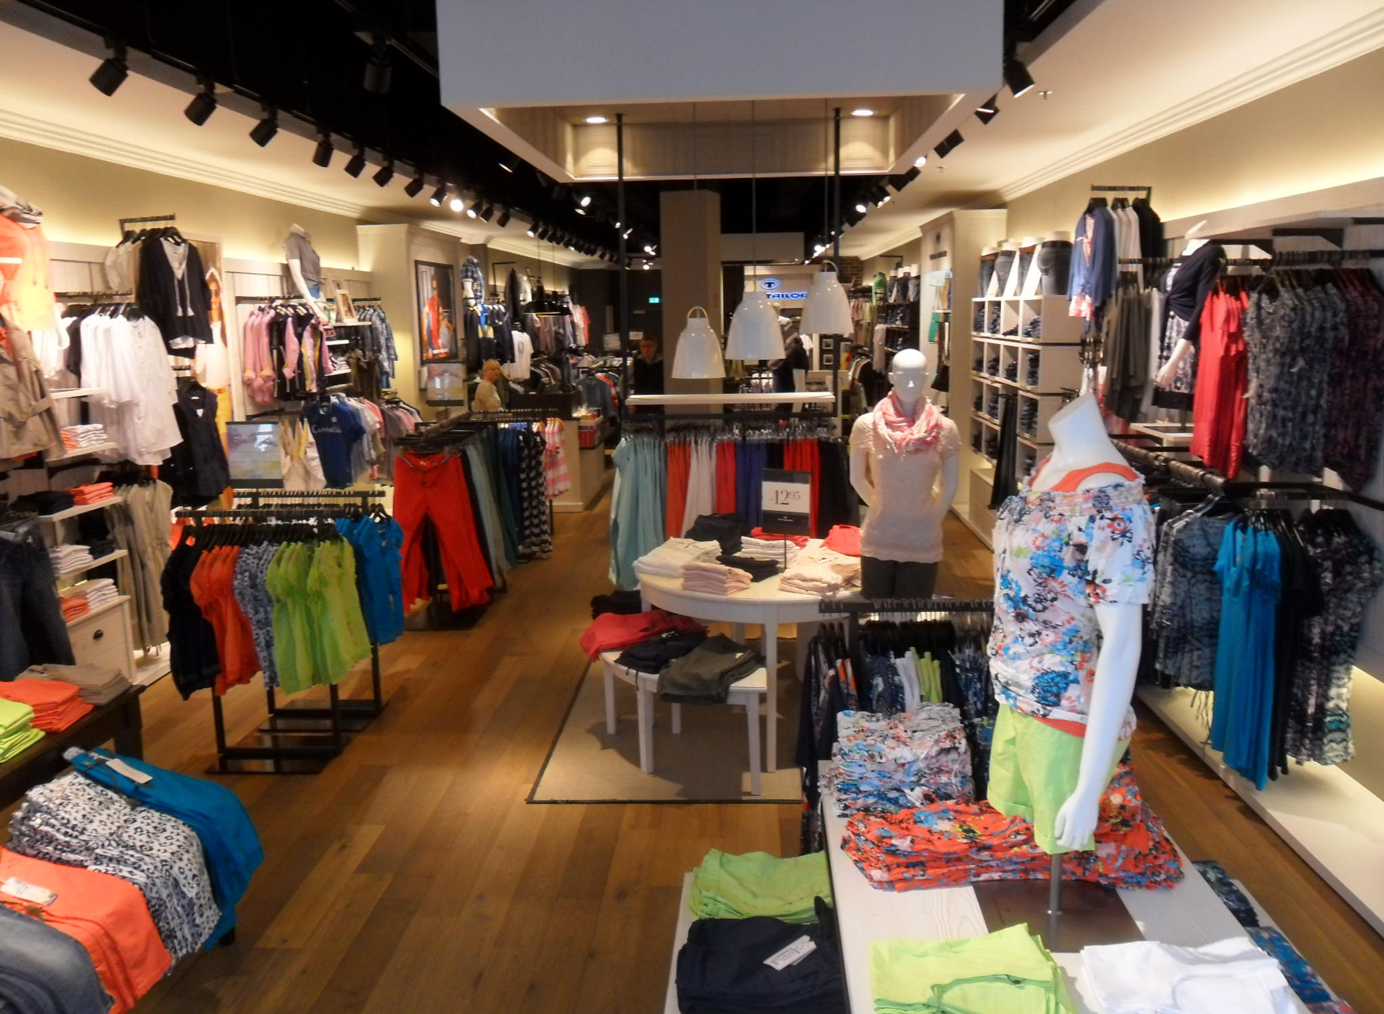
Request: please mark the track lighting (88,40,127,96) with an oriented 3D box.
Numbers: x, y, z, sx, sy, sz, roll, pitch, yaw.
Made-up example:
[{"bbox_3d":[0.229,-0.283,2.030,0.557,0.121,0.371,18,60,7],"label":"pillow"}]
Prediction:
[{"bbox_3d":[-2.513,-1.887,4.651,0.165,0.230,0.105,4,12,26],"label":"track lighting"}]

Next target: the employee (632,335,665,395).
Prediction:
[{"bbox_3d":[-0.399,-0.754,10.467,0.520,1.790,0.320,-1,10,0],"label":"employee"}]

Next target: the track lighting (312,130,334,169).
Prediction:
[{"bbox_3d":[-2.400,-2.330,7.016,0.135,0.235,0.105,2,11,18],"label":"track lighting"}]

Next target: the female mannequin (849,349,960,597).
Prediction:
[{"bbox_3d":[0.899,0.260,4.606,0.470,1.850,0.320,-1,10,3],"label":"female mannequin"}]

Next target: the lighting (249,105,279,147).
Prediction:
[{"bbox_3d":[-2.441,-2.175,6.161,0.165,0.230,0.105,4,12,26],"label":"lighting"}]

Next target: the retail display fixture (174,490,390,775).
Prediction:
[{"bbox_3d":[-1.925,0.545,5.246,0.790,1.180,0.900,-1,10,3],"label":"retail display fixture"}]

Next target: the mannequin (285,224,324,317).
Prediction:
[{"bbox_3d":[-3.212,-1.930,8.997,0.340,0.830,0.370,0,10,6],"label":"mannequin"}]

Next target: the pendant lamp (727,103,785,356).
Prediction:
[{"bbox_3d":[0.266,-1.176,4.575,0.258,1.090,0.258,-1,10,3],"label":"pendant lamp"}]

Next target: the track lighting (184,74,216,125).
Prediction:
[{"bbox_3d":[-2.476,-2.048,5.438,0.165,0.230,0.105,5,12,29],"label":"track lighting"}]

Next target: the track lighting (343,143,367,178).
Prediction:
[{"bbox_3d":[-2.372,-2.440,7.602,0.165,0.230,0.105,5,12,32],"label":"track lighting"}]

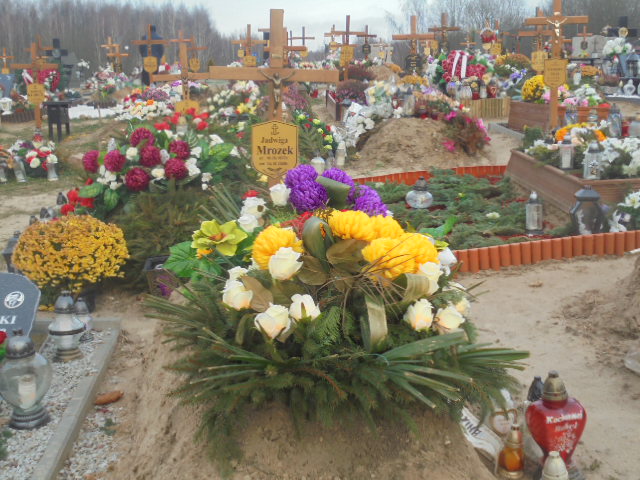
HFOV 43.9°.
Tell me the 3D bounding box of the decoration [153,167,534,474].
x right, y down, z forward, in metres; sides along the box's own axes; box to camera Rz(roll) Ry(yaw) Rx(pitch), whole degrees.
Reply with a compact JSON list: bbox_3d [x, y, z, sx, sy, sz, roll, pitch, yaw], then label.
[{"bbox_3d":[0.056,0.201,2.550,1.080,0.600,0.900,-2,14,-3],"label":"decoration"}]

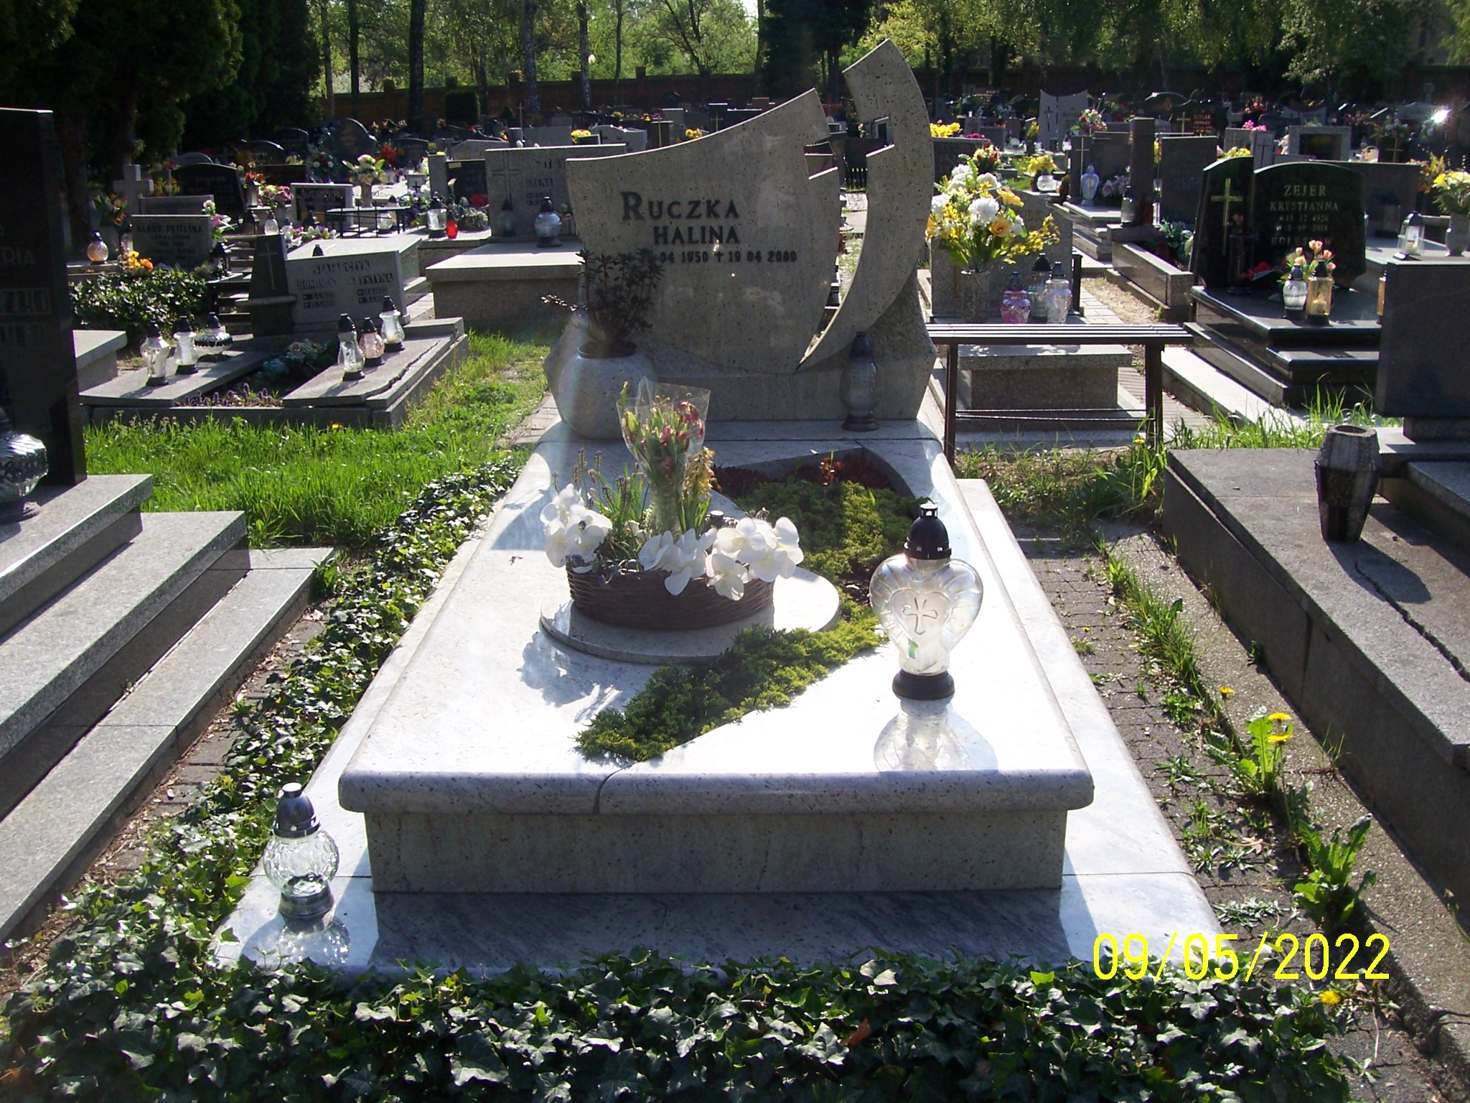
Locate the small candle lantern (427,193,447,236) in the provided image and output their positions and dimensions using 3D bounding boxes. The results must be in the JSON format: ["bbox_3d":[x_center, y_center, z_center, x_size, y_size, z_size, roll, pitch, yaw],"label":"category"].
[{"bbox_3d":[-1.858,-2.095,9.000,0.127,0.260,0.127,-1,18,0],"label":"small candle lantern"}]

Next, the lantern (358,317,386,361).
[{"bbox_3d":[-1.466,-0.845,5.786,0.104,0.188,0.104,0,19,2],"label":"lantern"}]

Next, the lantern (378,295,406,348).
[{"bbox_3d":[-1.460,-0.983,6.150,0.115,0.216,0.115,-1,18,0],"label":"lantern"}]

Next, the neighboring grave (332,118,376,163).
[{"bbox_3d":[-4.225,-4.459,15.887,0.555,0.572,0.130,-1,18,0],"label":"neighboring grave"}]

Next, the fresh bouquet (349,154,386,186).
[{"bbox_3d":[-3.313,-3.436,13.000,0.322,0.281,0.296,-1,18,0],"label":"fresh bouquet"}]

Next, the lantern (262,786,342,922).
[{"bbox_3d":[-0.630,0.431,2.100,0.114,0.197,0.114,0,19,2],"label":"lantern"}]

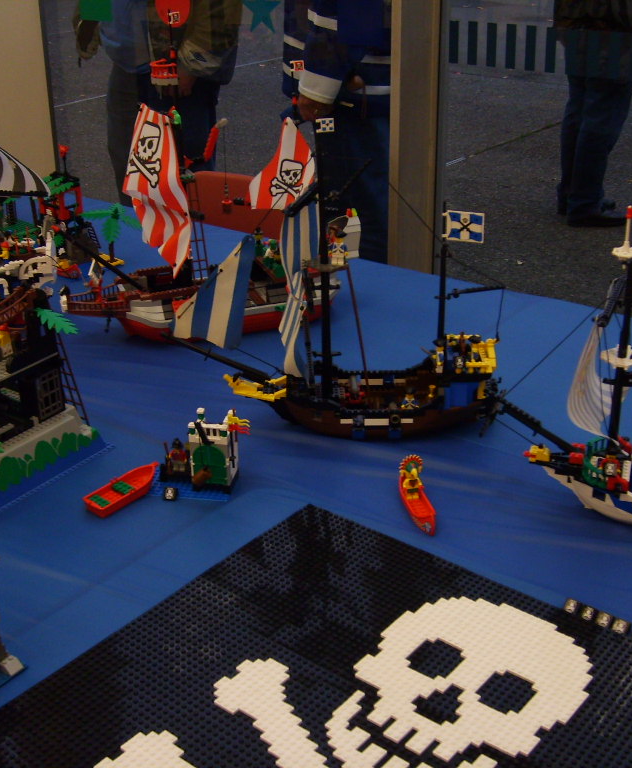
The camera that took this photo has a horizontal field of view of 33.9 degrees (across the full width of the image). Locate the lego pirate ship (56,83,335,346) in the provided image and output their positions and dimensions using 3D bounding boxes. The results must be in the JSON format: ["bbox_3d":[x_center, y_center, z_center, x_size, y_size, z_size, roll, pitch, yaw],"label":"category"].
[{"bbox_3d":[-0.185,-0.319,1.659,0.482,0.510,0.170,-10,27,-18],"label":"lego pirate ship"}]

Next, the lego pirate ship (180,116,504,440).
[{"bbox_3d":[0.016,-0.130,1.346,0.452,0.434,0.150,0,26,1],"label":"lego pirate ship"}]

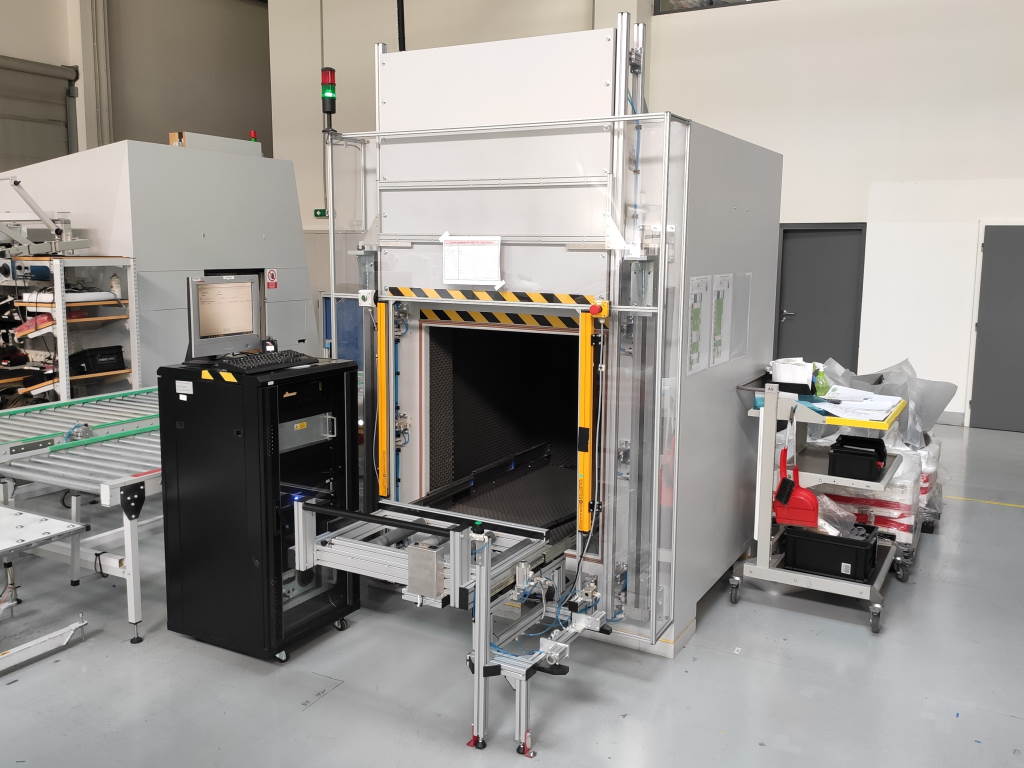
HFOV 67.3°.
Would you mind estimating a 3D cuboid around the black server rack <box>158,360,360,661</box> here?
[{"bbox_3d":[-1.127,0.528,3.502,0.600,1.236,0.600,5,9,28],"label":"black server rack"}]

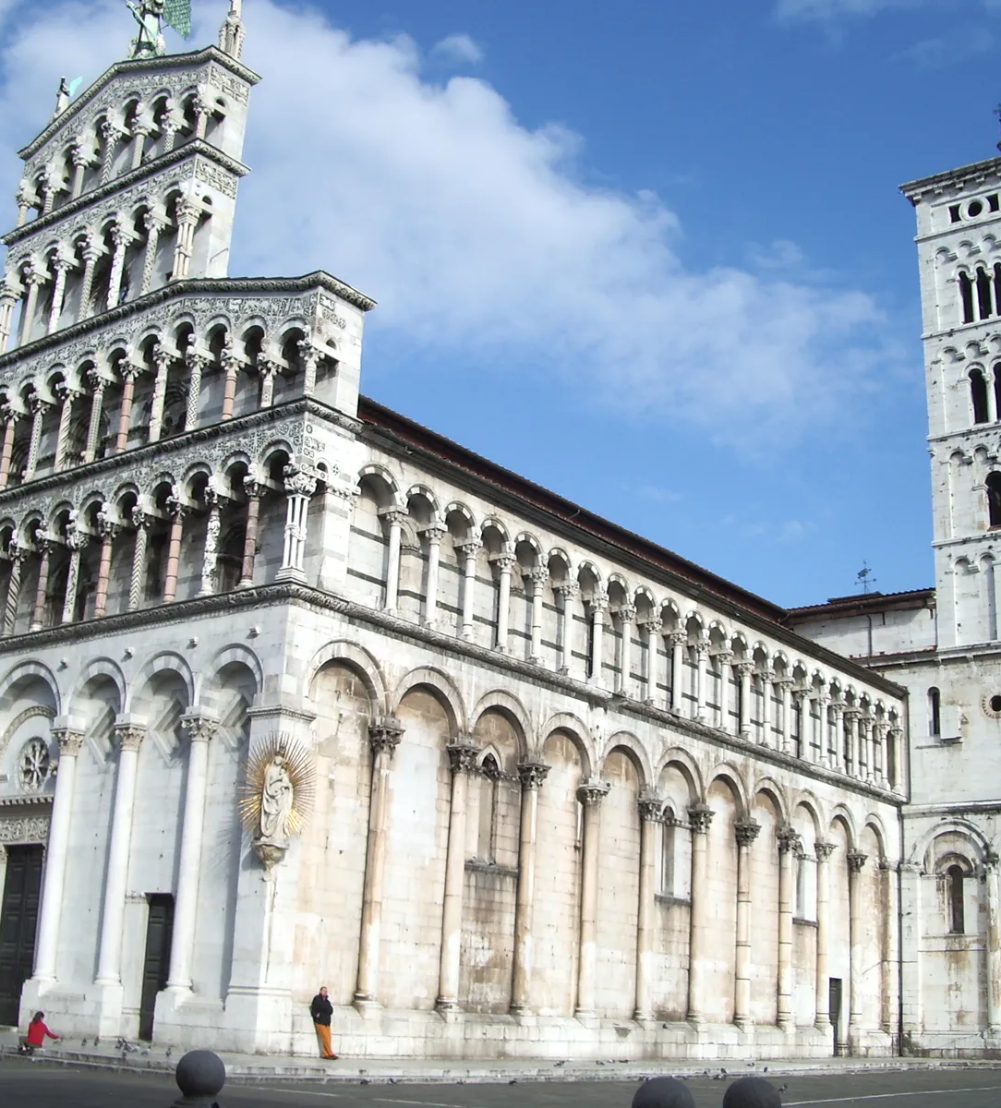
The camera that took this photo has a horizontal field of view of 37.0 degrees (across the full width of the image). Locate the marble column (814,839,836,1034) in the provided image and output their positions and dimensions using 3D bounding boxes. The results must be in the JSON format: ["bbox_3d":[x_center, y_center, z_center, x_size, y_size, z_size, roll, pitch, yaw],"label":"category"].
[{"bbox_3d":[13.255,15.595,59.608,0.720,7.841,0.770,-11,-22,36],"label":"marble column"}]

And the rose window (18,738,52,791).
[{"bbox_3d":[-14.024,6.343,44.982,1.700,1.750,0.300,-11,-22,37],"label":"rose window"}]

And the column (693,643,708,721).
[{"bbox_3d":[7.424,4.715,55.133,0.500,3.050,0.500,-11,-22,37],"label":"column"}]

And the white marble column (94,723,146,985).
[{"bbox_3d":[-10.420,8.121,40.841,0.740,7.300,0.740,-11,-22,37],"label":"white marble column"}]

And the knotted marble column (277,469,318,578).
[{"bbox_3d":[-5.322,-0.780,38.977,0.720,2.818,0.720,-11,-22,36],"label":"knotted marble column"}]

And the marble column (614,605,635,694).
[{"bbox_3d":[4.303,3.295,51.322,0.530,3.180,0.530,-11,-22,37],"label":"marble column"}]

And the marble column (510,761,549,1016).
[{"bbox_3d":[0.869,9.634,43.283,0.680,7.200,0.720,-11,-22,37],"label":"marble column"}]

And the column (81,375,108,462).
[{"bbox_3d":[-12.906,-4.243,47.356,0.520,3.150,0.520,-11,-22,37],"label":"column"}]

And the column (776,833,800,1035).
[{"bbox_3d":[10.994,14.489,57.256,0.700,7.690,0.740,-11,-22,37],"label":"column"}]

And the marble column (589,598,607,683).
[{"bbox_3d":[3.134,2.756,47.952,0.400,2.800,0.400,-11,-22,37],"label":"marble column"}]

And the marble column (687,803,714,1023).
[{"bbox_3d":[7.021,12.649,51.997,0.720,7.598,0.780,-11,-22,36],"label":"marble column"}]

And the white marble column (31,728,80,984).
[{"bbox_3d":[-12.693,8.687,42.668,0.740,7.200,0.740,-11,-22,37],"label":"white marble column"}]

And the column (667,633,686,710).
[{"bbox_3d":[6.401,4.254,53.880,0.520,3.080,0.520,-11,-22,37],"label":"column"}]

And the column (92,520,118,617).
[{"bbox_3d":[-11.866,0.532,44.749,0.500,3.100,0.500,-11,-22,37],"label":"column"}]

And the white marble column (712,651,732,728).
[{"bbox_3d":[7.967,4.871,53.686,0.400,2.750,0.400,-11,-22,37],"label":"white marble column"}]

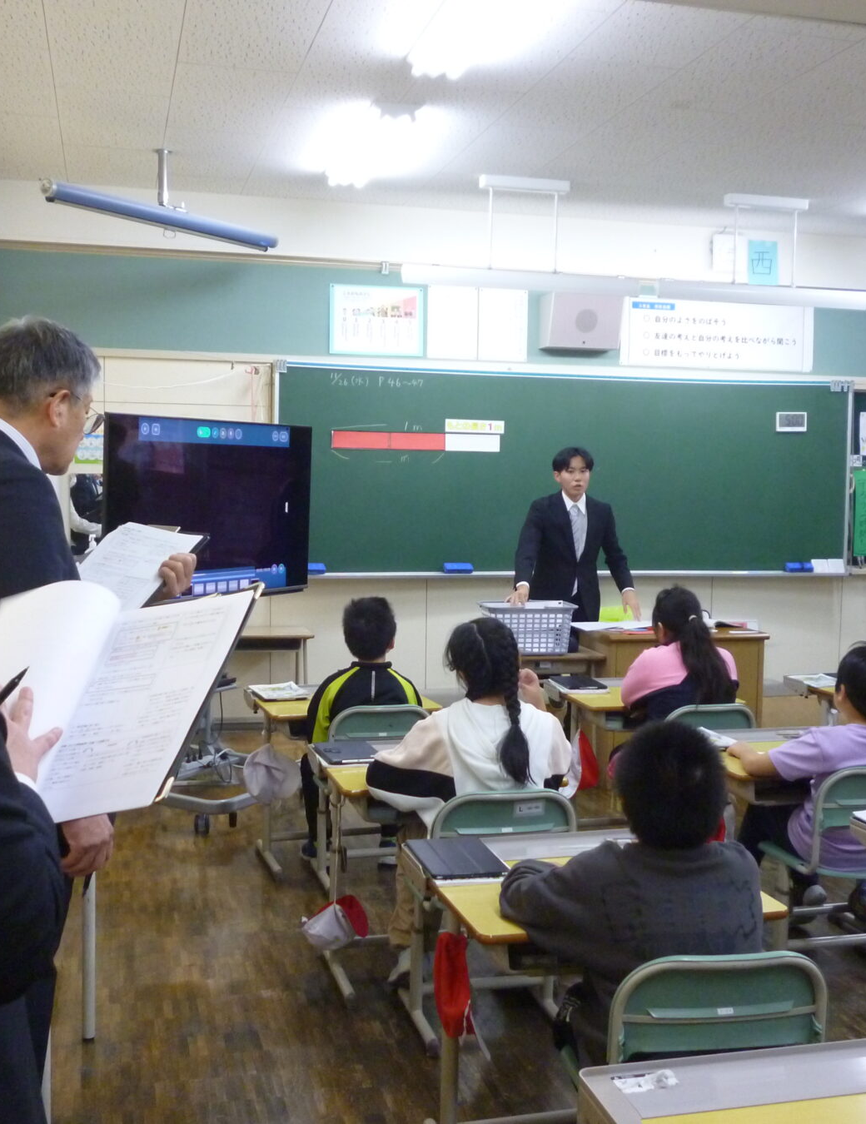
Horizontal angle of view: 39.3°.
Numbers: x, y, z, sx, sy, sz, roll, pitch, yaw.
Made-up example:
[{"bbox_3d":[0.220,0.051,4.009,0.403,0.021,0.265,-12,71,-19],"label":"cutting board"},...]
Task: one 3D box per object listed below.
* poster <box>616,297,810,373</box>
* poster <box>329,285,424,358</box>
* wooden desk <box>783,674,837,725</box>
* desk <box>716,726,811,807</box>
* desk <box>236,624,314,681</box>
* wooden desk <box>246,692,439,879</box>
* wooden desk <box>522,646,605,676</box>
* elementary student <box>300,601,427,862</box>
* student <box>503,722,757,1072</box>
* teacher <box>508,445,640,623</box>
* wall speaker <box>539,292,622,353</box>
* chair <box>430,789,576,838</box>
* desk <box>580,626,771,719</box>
[{"bbox_3d":[1.750,-1.378,7.396,1.270,0.400,0.020,0,4,-13],"label":"poster"},{"bbox_3d":[-0.310,-1.371,6.900,0.550,0.390,0.010,0,5,-15],"label":"poster"},{"bbox_3d":[1.898,0.838,5.116,0.700,0.620,0.580,0,5,-15],"label":"wooden desk"},{"bbox_3d":[1.189,0.922,3.990,0.700,0.620,0.580,0,5,-15],"label":"desk"},{"bbox_3d":[-0.969,0.679,6.440,0.650,0.630,0.410,0,4,-13],"label":"desk"},{"bbox_3d":[-0.357,0.830,4.722,0.670,0.600,0.560,0,4,-18],"label":"wooden desk"},{"bbox_3d":[0.452,0.750,5.752,0.610,0.645,0.410,0,5,-15],"label":"wooden desk"},{"bbox_3d":[-0.261,0.645,4.515,0.440,1.040,0.580,0,5,-15],"label":"elementary student"},{"bbox_3d":[0.315,0.754,2.134,0.440,0.985,0.530,0,4,-15],"label":"student"},{"bbox_3d":[0.689,0.216,6.085,0.640,1.585,0.460,0,4,-15],"label":"teacher"},{"bbox_3d":[0.872,-1.392,7.072,0.430,0.320,0.220,0,4,-13],"label":"wall speaker"},{"bbox_3d":[0.132,0.863,3.119,0.370,0.645,0.430,0,4,-15],"label":"chair"},{"bbox_3d":[1.096,0.679,5.861,0.840,0.700,0.560,0,4,-15],"label":"desk"}]

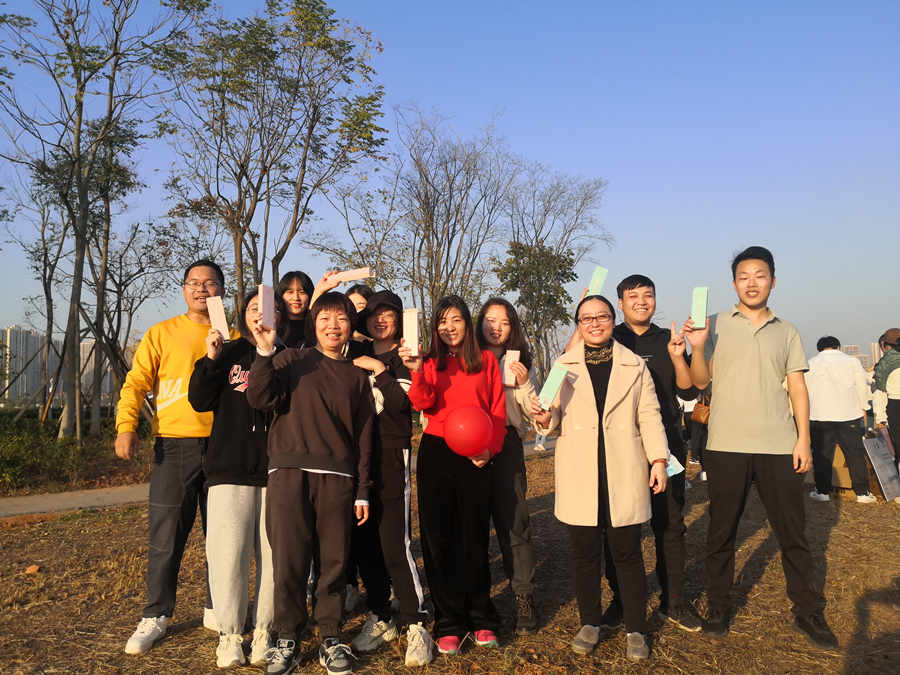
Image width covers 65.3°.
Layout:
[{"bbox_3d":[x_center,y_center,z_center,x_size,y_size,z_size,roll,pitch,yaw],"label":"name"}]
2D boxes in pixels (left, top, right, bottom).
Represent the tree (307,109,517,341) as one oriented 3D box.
[{"bbox_3d":[-0.951,-1.552,17.216,5.240,8.416,4.500,0,-5,0],"label":"tree"}]

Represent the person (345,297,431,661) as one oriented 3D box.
[{"bbox_3d":[-0.290,0.574,3.154,0.445,1.588,0.450,0,-5,5],"label":"person"}]

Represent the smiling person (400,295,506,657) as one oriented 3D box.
[{"bbox_3d":[0.021,0.590,3.257,0.465,1.576,0.400,0,-5,0],"label":"smiling person"}]

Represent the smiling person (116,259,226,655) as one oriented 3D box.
[{"bbox_3d":[-1.300,0.503,3.348,0.522,1.766,0.500,0,-5,0],"label":"smiling person"}]

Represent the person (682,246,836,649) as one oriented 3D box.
[{"bbox_3d":[1.455,0.474,3.323,0.630,1.819,0.500,-1,-5,10],"label":"person"}]

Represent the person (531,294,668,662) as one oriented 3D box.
[{"bbox_3d":[0.680,0.589,3.191,0.577,1.566,0.450,-1,-5,8],"label":"person"}]

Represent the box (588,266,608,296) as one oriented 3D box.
[{"bbox_3d":[0.731,-0.255,3.480,0.064,0.190,0.040,17,-13,7],"label":"box"}]

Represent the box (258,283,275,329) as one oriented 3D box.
[{"bbox_3d":[-0.751,-0.127,2.880,0.064,0.190,0.042,3,-7,-38],"label":"box"}]

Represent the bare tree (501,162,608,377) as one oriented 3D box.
[{"bbox_3d":[3.205,-1.156,21.197,3.369,8.361,3.200,0,-5,0],"label":"bare tree"}]

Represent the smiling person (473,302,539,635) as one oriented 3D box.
[{"bbox_3d":[0.260,0.602,3.503,0.427,1.597,0.380,0,-5,5],"label":"smiling person"}]

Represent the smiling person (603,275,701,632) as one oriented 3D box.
[{"bbox_3d":[0.924,0.543,3.572,0.639,1.728,0.500,-1,-5,8],"label":"smiling person"}]

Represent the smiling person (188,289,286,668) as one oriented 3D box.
[{"bbox_3d":[-0.913,0.569,3.045,0.441,1.579,0.420,1,-5,-8],"label":"smiling person"}]

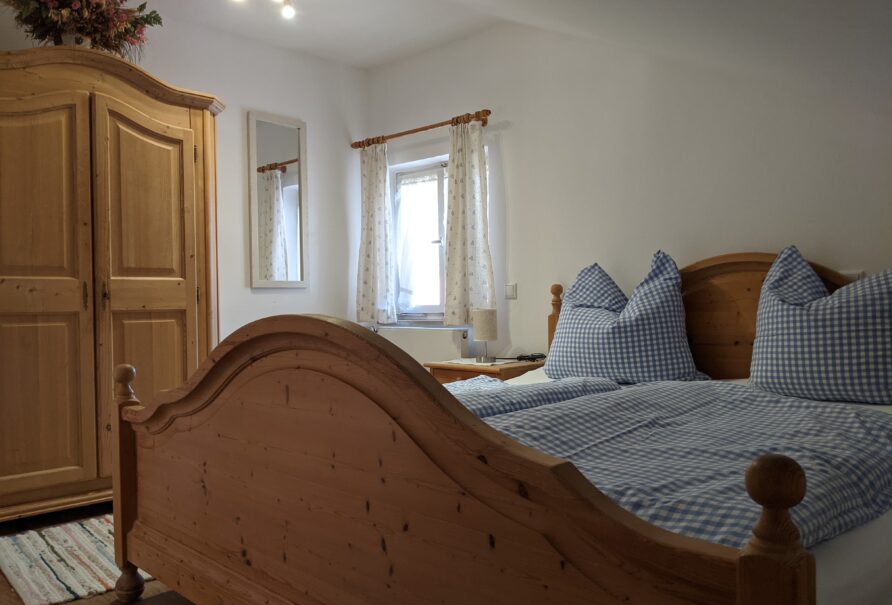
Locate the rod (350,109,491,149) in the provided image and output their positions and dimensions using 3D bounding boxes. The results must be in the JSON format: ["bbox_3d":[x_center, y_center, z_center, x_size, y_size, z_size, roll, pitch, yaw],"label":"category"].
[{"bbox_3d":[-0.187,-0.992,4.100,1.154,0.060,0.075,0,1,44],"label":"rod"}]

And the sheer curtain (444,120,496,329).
[{"bbox_3d":[0.115,-0.422,3.804,0.294,1.092,0.100,0,1,44],"label":"sheer curtain"}]

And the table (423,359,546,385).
[{"bbox_3d":[0.212,0.572,3.651,0.525,0.505,0.422,0,1,44],"label":"table"}]

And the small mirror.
[{"bbox_3d":[-0.993,-0.590,4.122,0.030,1.009,0.381,0,1,44],"label":"small mirror"}]

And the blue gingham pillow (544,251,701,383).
[{"bbox_3d":[0.757,0.065,3.015,0.650,0.540,0.260,0,-7,36],"label":"blue gingham pillow"}]

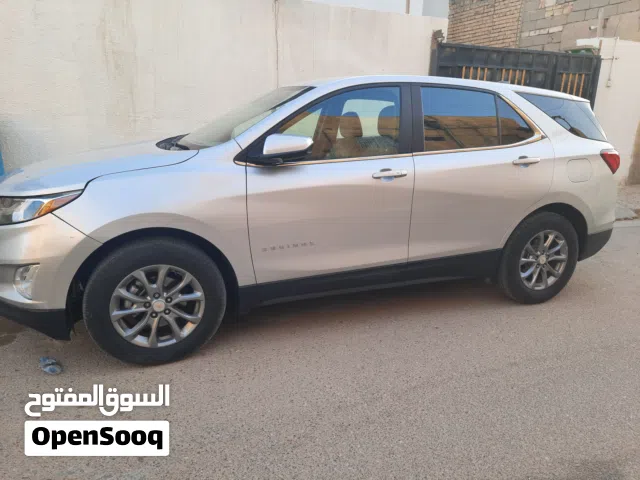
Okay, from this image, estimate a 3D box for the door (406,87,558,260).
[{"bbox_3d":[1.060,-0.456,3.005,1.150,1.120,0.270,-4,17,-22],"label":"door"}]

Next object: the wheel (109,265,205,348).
[{"bbox_3d":[-0.872,0.328,2.401,0.465,0.465,0.180,-4,17,-22],"label":"wheel"}]

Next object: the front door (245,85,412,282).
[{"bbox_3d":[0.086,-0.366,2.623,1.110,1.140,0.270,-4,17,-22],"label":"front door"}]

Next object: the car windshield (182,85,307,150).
[{"bbox_3d":[-0.612,-0.849,3.062,0.840,0.110,1.420,-34,26,-10],"label":"car windshield"}]

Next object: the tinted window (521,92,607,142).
[{"bbox_3d":[1.821,-0.912,3.300,0.880,0.350,0.100,-6,-4,-26],"label":"tinted window"}]

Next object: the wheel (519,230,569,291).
[{"bbox_3d":[1.654,0.134,3.404,0.465,0.465,0.180,-4,17,-22],"label":"wheel"}]

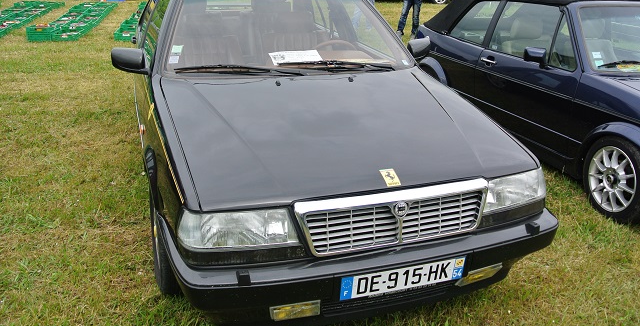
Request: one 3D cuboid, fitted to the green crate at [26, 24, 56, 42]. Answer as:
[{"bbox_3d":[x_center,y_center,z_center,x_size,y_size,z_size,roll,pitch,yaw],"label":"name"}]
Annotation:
[{"bbox_3d":[-4.836,-2.298,9.361,0.400,0.240,0.600,-3,23,-9],"label":"green crate"}]

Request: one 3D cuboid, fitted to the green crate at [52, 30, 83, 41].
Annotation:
[{"bbox_3d":[-4.449,-2.260,9.449,0.400,0.130,0.600,-3,23,-9],"label":"green crate"}]

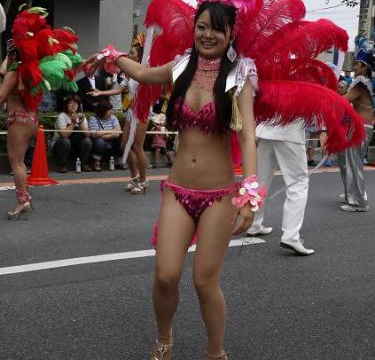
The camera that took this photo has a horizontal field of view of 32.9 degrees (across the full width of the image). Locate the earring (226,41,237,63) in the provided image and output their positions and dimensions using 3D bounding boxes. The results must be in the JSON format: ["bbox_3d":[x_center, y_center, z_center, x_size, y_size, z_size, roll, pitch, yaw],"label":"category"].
[{"bbox_3d":[0.175,-0.512,2.530,0.038,0.085,0.012,3,9,3],"label":"earring"}]

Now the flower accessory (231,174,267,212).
[{"bbox_3d":[0.251,0.055,2.573,0.135,0.145,0.120,2,10,0],"label":"flower accessory"}]

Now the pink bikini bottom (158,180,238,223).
[{"bbox_3d":[0.051,0.087,2.620,0.310,0.165,0.210,4,9,14],"label":"pink bikini bottom"}]

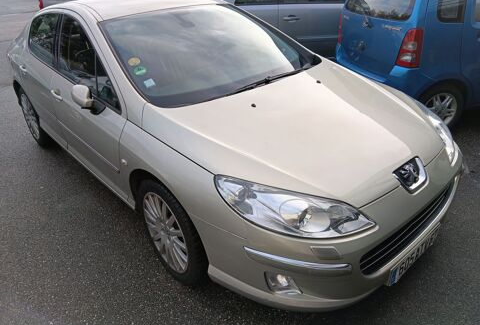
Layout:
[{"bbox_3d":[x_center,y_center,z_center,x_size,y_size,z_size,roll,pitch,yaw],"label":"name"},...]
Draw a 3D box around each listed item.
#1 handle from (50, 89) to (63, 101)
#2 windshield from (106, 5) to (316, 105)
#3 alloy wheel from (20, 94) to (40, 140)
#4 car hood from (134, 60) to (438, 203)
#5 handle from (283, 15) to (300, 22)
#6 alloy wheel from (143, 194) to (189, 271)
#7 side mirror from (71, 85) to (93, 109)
[{"bbox_3d":[-1.361,-0.510,2.679,0.050,0.060,0.210,-24,35,-35],"label":"handle"},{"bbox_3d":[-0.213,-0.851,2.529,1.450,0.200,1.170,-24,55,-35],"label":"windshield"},{"bbox_3d":[-2.155,-0.525,3.901,0.180,0.485,0.485,-24,35,-35],"label":"alloy wheel"},{"bbox_3d":[0.422,-0.249,2.043,1.550,0.260,1.240,-24,42,-35],"label":"car hood"},{"bbox_3d":[0.815,-2.250,5.659,0.235,0.070,0.055,-2,28,0],"label":"handle"},{"bbox_3d":[-0.352,0.365,2.061,0.180,0.485,0.485,-24,35,-35],"label":"alloy wheel"},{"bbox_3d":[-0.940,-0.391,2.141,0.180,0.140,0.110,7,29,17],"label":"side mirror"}]

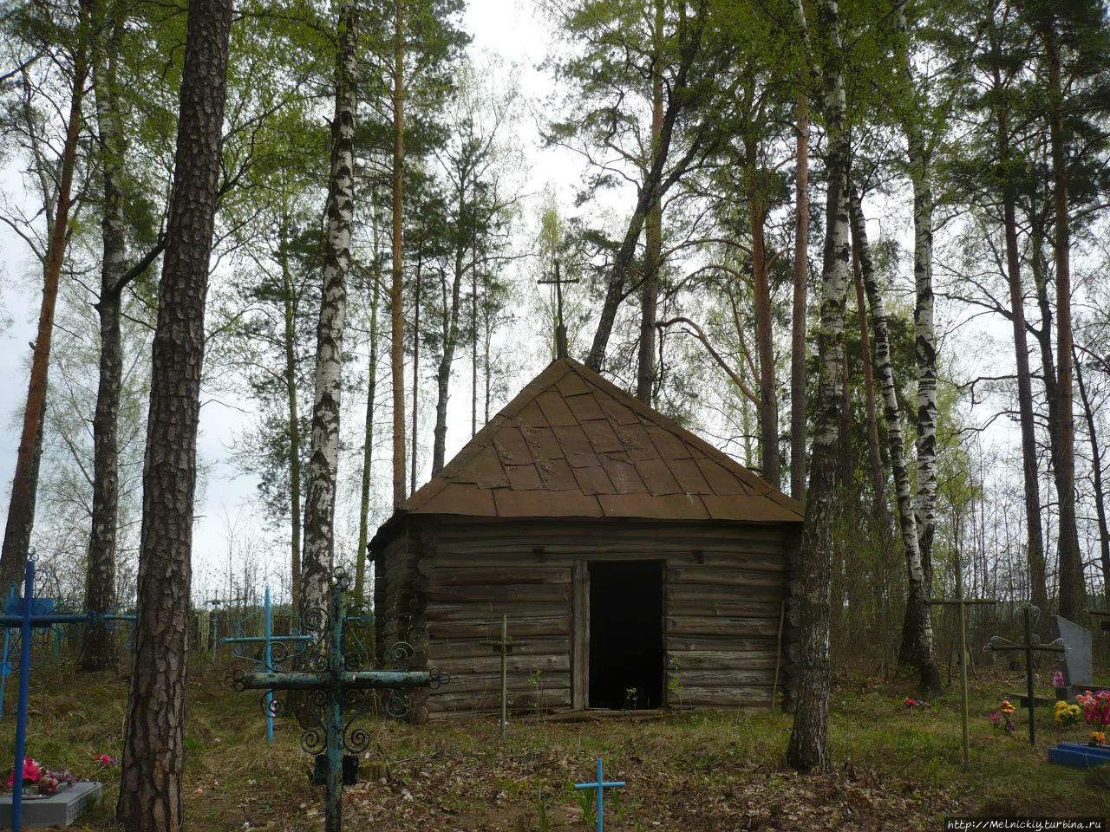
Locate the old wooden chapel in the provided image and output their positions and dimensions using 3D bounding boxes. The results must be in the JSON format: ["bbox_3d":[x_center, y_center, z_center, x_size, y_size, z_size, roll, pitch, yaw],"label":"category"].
[{"bbox_3d":[0.134,1.666,16.813,5.450,5.137,5.614,2,-11,-15],"label":"old wooden chapel"}]

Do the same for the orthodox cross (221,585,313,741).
[{"bbox_3d":[-3.020,2.595,11.828,0.930,1.581,0.090,2,-11,-15],"label":"orthodox cross"}]

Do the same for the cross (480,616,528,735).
[{"bbox_3d":[-0.532,2.725,11.766,0.517,1.258,0.080,2,-11,-15],"label":"cross"}]

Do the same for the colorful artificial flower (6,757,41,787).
[{"bbox_3d":[-3.606,2.419,7.607,0.220,0.195,0.200,2,-11,-14],"label":"colorful artificial flower"}]

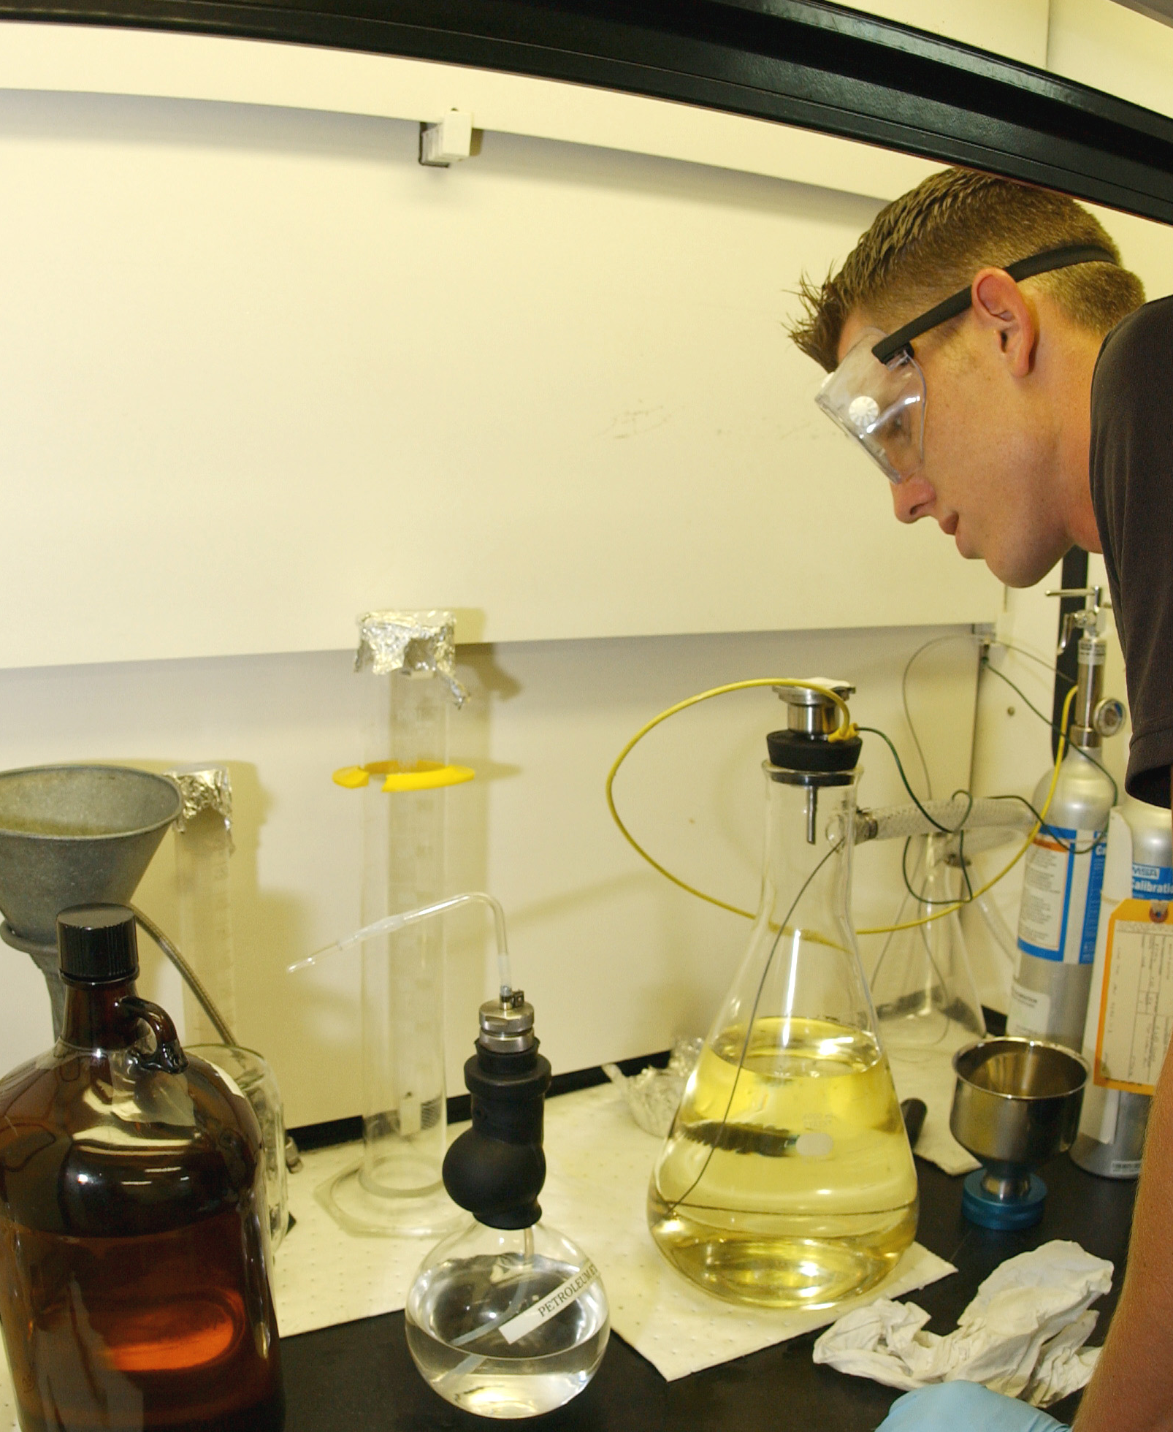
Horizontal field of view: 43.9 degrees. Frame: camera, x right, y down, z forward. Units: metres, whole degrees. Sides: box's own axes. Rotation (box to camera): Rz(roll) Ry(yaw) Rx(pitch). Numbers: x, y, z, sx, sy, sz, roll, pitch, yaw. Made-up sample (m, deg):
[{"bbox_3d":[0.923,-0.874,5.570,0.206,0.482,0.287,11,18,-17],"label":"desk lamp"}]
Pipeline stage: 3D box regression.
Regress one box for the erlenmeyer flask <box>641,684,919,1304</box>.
[{"bbox_3d":[0.152,0.193,1.073,0.203,0.432,0.203,1,11,0],"label":"erlenmeyer flask"}]

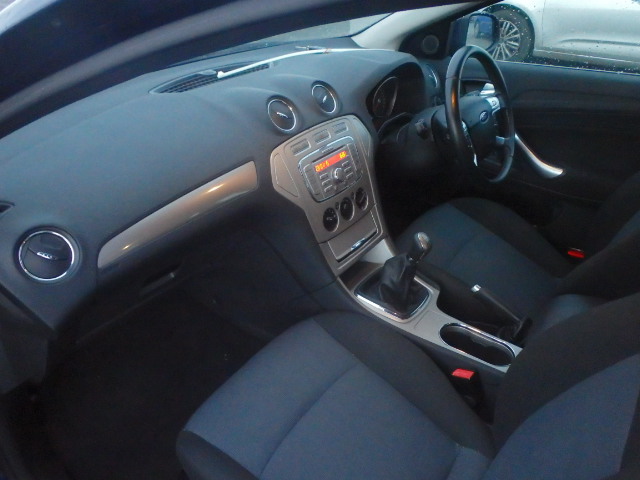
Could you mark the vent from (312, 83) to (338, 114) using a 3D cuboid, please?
[{"bbox_3d":[0.007,-0.350,1.306,0.030,0.084,0.084,-23,9,46],"label":"vent"}]

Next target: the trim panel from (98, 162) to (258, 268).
[{"bbox_3d":[-0.255,-0.058,0.998,0.045,0.078,0.400,-1,25,41],"label":"trim panel"}]

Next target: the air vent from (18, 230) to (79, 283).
[{"bbox_3d":[-0.436,0.026,0.822,0.030,0.085,0.085,-15,15,45],"label":"air vent"}]

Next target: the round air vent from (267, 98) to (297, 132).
[{"bbox_3d":[-0.091,-0.284,1.195,0.030,0.084,0.084,-23,9,46],"label":"round air vent"}]

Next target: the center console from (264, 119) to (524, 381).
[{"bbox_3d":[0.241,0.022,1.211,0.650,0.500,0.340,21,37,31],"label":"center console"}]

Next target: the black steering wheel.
[{"bbox_3d":[0.425,-0.327,1.383,0.090,0.376,0.376,-5,21,43],"label":"black steering wheel"}]

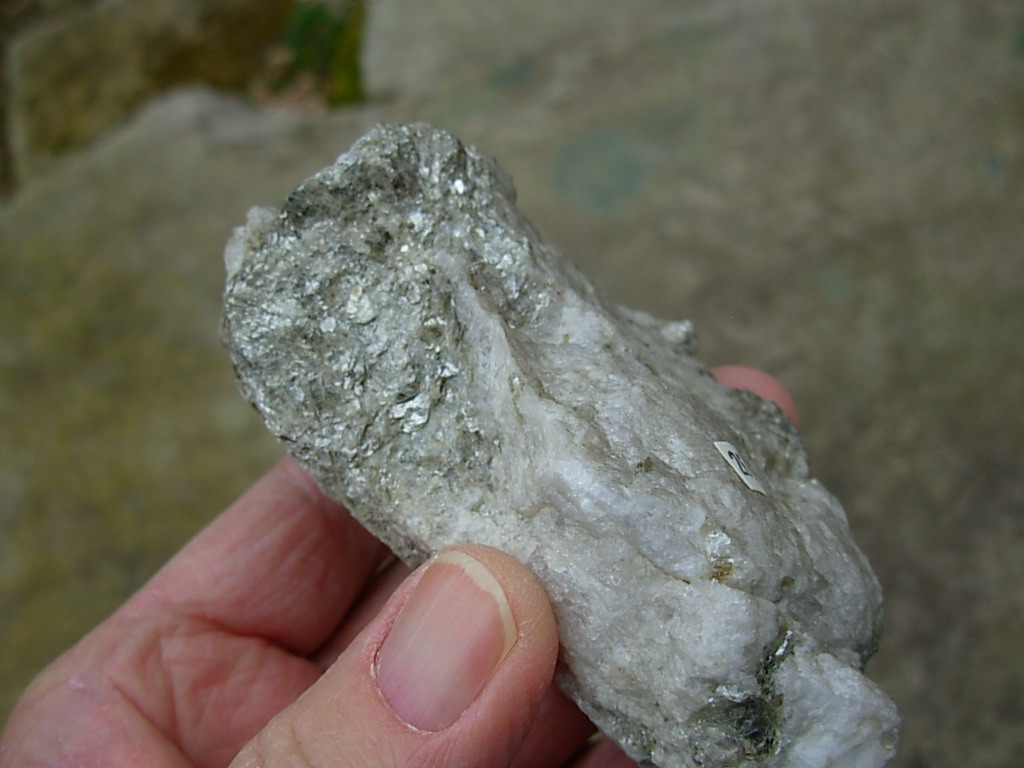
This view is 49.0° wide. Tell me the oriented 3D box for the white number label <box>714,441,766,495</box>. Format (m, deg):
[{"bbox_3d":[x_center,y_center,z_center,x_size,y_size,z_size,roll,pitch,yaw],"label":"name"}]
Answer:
[{"bbox_3d":[0.030,0.011,0.149,0.008,0.001,0.006,54,19,21],"label":"white number label"}]

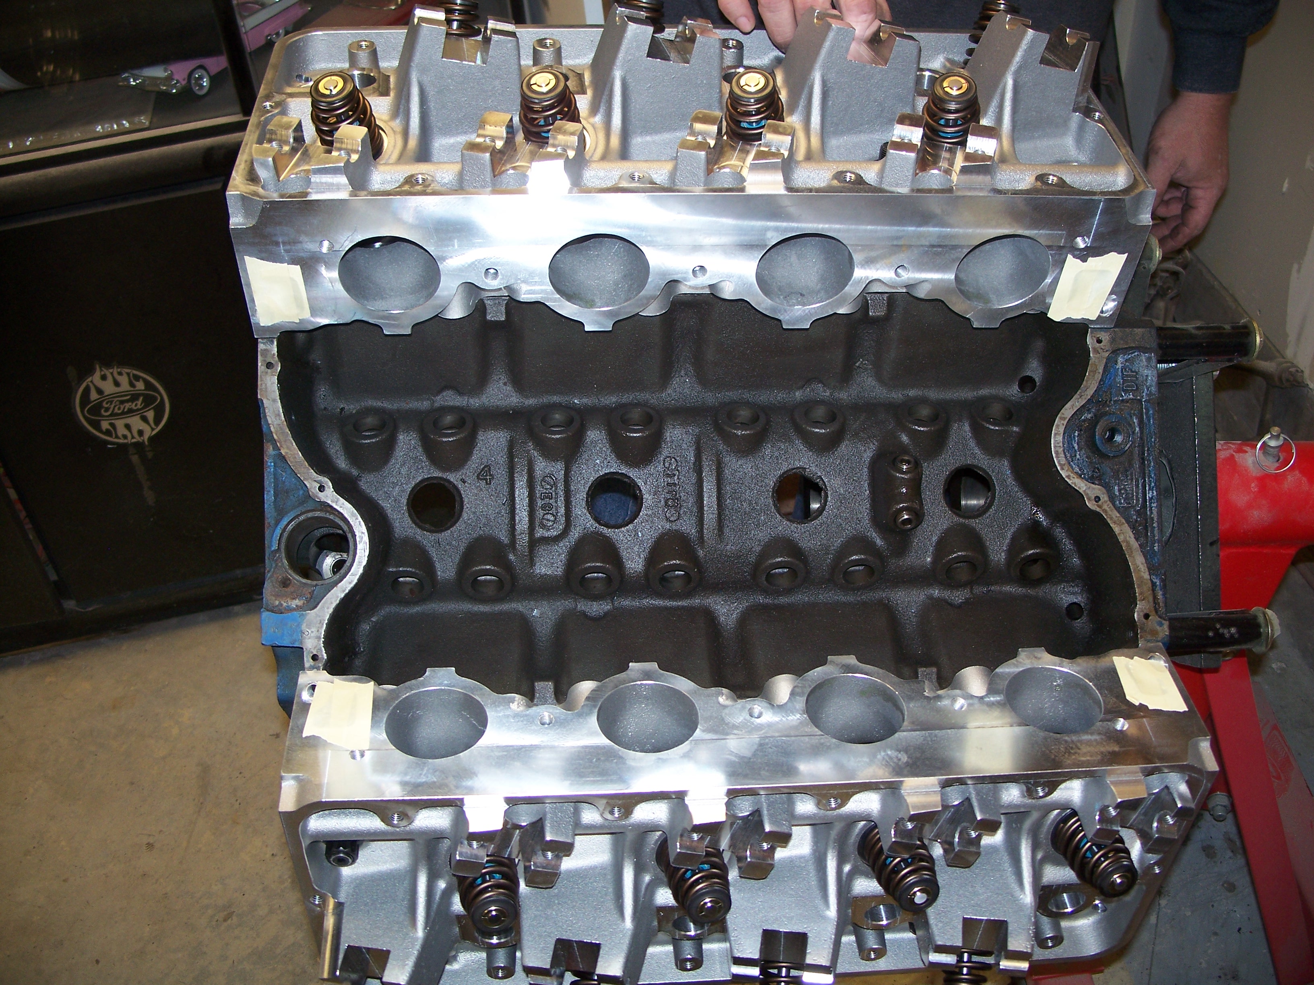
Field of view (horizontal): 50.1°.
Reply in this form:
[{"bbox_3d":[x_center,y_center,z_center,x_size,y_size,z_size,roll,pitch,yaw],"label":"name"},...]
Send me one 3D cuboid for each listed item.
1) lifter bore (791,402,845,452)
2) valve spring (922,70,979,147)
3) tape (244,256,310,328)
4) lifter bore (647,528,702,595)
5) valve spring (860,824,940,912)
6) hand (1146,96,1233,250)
[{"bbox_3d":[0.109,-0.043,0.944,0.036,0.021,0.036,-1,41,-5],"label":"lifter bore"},{"bbox_3d":[0.183,-0.235,0.877,0.037,0.054,0.037,-5,65,2],"label":"valve spring"},{"bbox_3d":[-0.224,-0.119,0.832,0.030,0.050,0.002,-3,43,-4],"label":"tape"},{"bbox_3d":[0.011,0.048,0.933,0.036,0.036,0.030,-1,43,-5],"label":"lifter bore"},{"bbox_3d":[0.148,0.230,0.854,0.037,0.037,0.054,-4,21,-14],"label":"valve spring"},{"bbox_3d":[0.448,-0.271,1.190,0.075,0.140,0.085,1,38,17],"label":"hand"}]

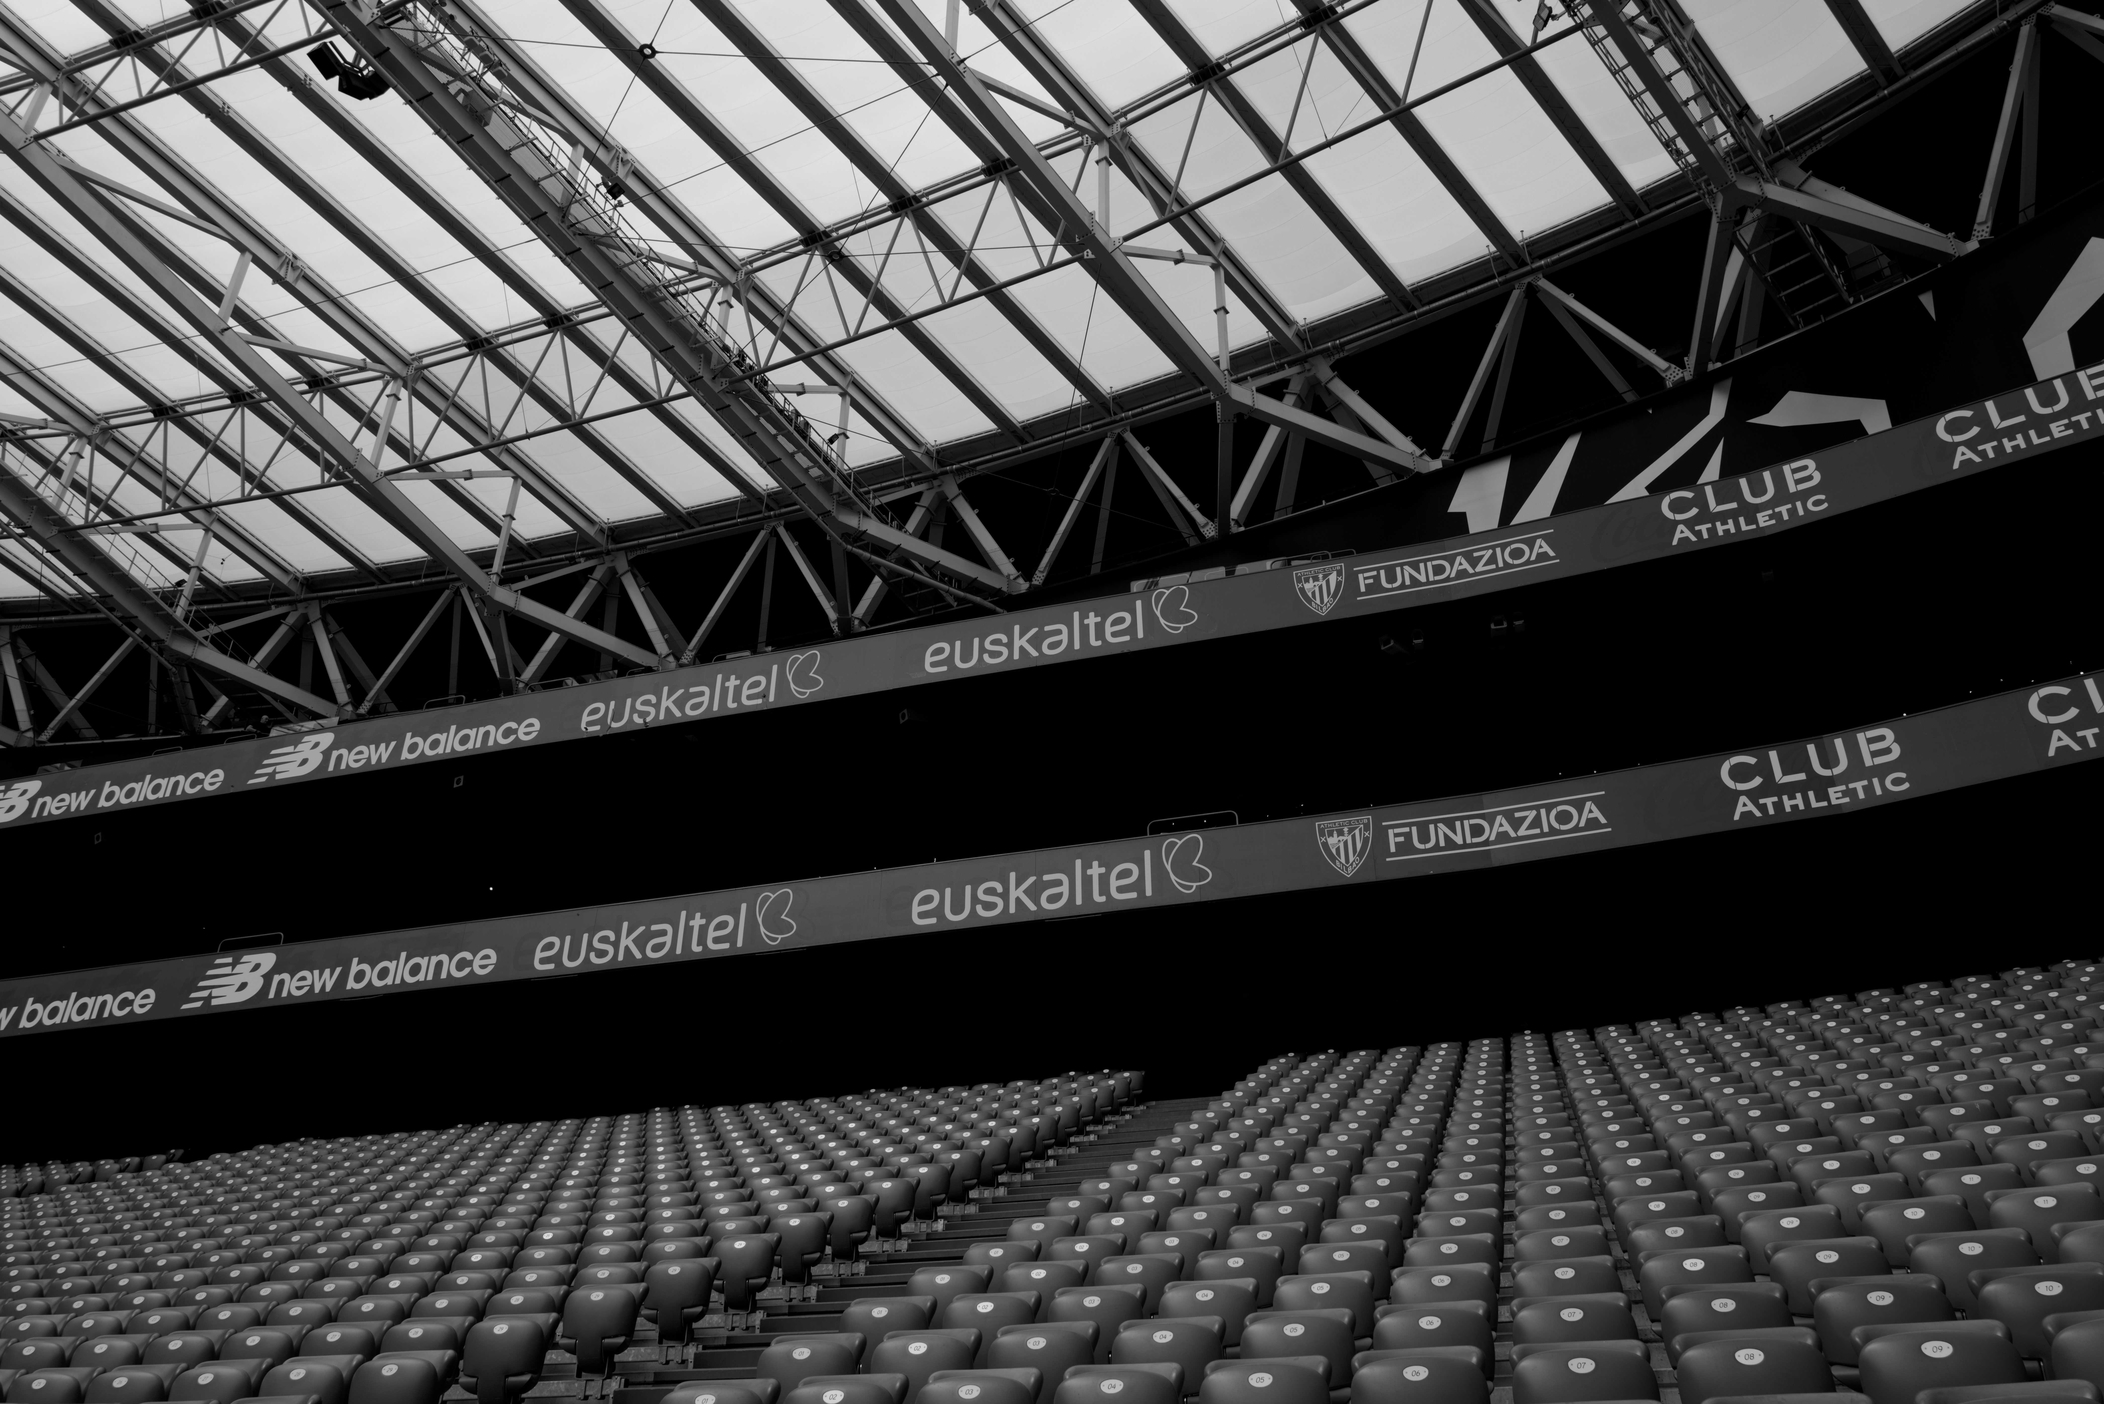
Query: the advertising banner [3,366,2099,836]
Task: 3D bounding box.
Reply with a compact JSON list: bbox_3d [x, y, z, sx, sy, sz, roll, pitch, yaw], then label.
[{"bbox_3d":[-3.256,-0.640,26.172,35.474,1.062,1.161,-10,-31,17],"label":"advertising banner"}]

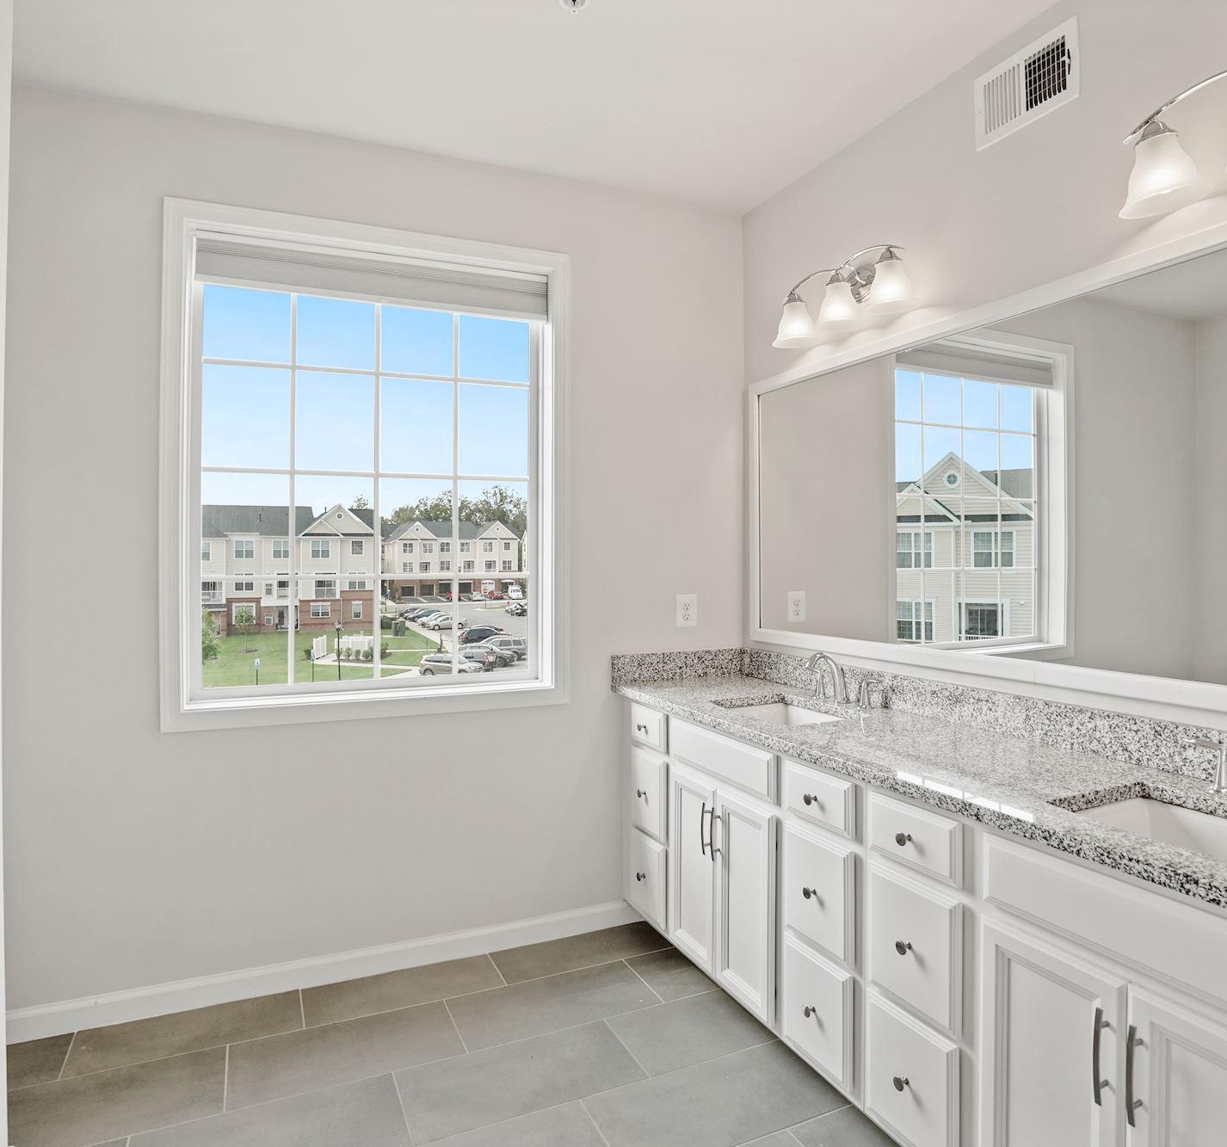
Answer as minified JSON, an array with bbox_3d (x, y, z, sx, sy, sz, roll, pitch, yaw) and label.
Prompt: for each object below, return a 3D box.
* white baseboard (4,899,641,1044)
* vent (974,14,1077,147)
[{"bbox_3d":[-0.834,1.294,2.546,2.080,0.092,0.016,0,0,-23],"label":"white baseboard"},{"bbox_3d":[1.045,-1.232,1.946,0.014,0.195,0.295,0,0,-23],"label":"vent"}]

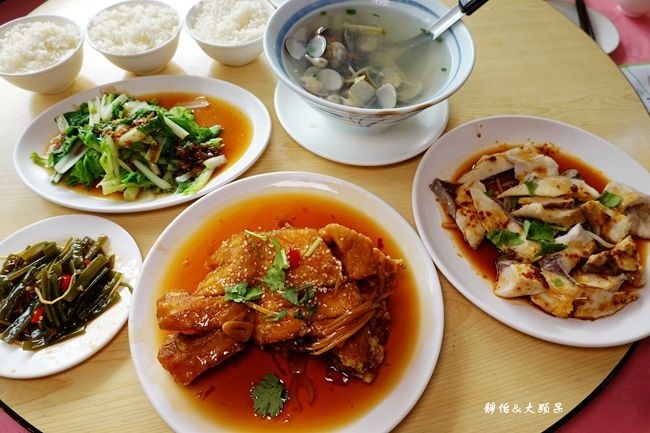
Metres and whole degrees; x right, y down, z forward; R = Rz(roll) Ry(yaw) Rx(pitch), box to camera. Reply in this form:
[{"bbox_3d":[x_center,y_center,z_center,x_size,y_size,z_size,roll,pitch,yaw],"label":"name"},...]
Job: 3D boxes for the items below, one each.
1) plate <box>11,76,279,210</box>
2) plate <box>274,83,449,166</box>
[{"bbox_3d":[-0.191,-0.080,0.476,0.267,0.028,0.189,-10,60,-8],"label":"plate"},{"bbox_3d":[0.044,-0.136,0.520,0.205,0.022,0.205,1,59,-1],"label":"plate"}]

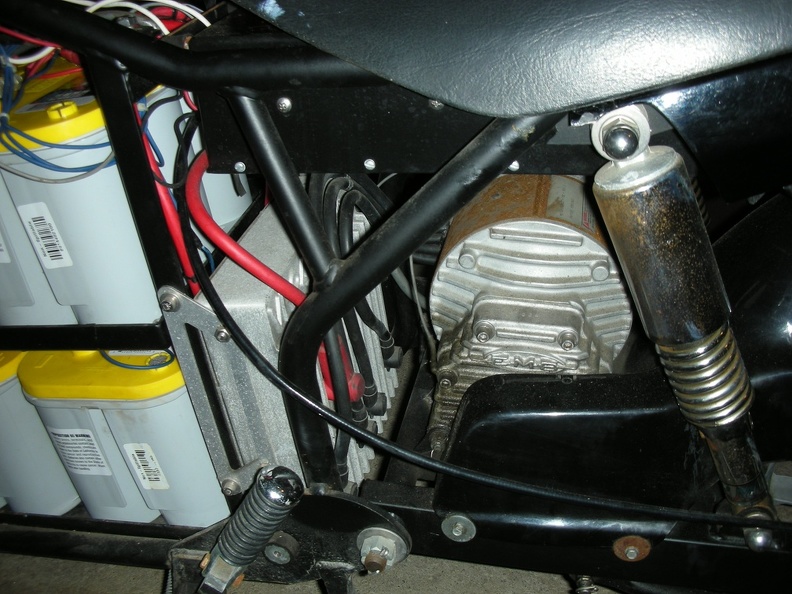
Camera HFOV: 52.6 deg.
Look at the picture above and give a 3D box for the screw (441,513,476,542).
[{"bbox_3d":[0.054,0.201,0.693,0.031,0.031,0.014,0,32,14],"label":"screw"}]

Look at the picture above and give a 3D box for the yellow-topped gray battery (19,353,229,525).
[{"bbox_3d":[-0.225,0.073,0.829,0.173,0.195,0.254,-2,32,14],"label":"yellow-topped gray battery"}]

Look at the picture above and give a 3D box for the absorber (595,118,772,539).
[{"bbox_3d":[0.204,0.042,0.537,0.059,0.362,0.060,-16,27,22],"label":"absorber"}]

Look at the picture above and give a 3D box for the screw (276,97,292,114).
[{"bbox_3d":[-0.081,-0.140,0.584,0.011,0.011,0.008,0,32,14],"label":"screw"}]

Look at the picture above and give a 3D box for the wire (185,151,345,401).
[{"bbox_3d":[-0.108,-0.004,0.678,0.093,0.251,0.055,0,32,14],"label":"wire"}]

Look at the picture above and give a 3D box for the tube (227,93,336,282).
[{"bbox_3d":[-0.081,-0.077,0.586,0.026,0.155,0.026,-13,28,20],"label":"tube"}]

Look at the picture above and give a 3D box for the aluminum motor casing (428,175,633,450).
[{"bbox_3d":[0.132,0.001,0.763,0.185,0.225,0.220,0,32,14],"label":"aluminum motor casing"}]

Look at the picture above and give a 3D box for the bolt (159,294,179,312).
[{"bbox_3d":[-0.169,0.005,0.595,0.014,0.014,0.012,0,32,14],"label":"bolt"}]

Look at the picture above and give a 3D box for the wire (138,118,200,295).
[{"bbox_3d":[-0.170,-0.068,0.603,0.017,0.149,0.016,0,32,13],"label":"wire"}]

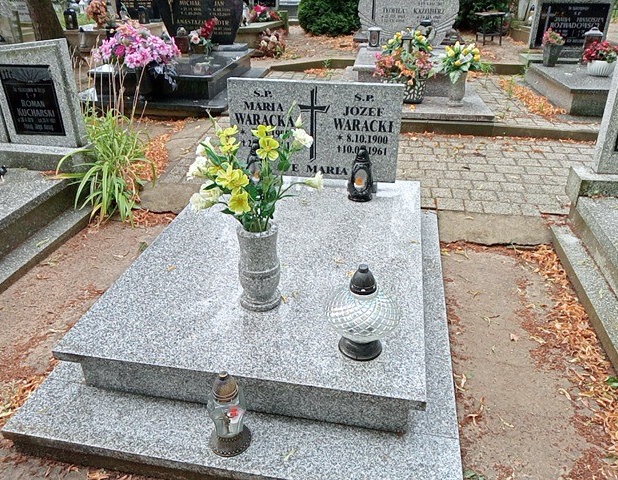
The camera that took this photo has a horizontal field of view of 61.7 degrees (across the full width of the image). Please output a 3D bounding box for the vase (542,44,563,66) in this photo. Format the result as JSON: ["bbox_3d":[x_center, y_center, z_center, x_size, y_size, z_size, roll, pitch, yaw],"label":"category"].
[{"bbox_3d":[2.413,-1.840,5.137,0.132,0.189,0.132,-2,28,-4],"label":"vase"}]

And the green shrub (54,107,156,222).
[{"bbox_3d":[-1.123,-0.419,2.804,0.515,0.524,0.453,5,29,9],"label":"green shrub"}]

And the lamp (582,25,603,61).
[{"bbox_3d":[2.910,-1.999,5.327,0.170,0.349,0.170,6,29,9],"label":"lamp"}]

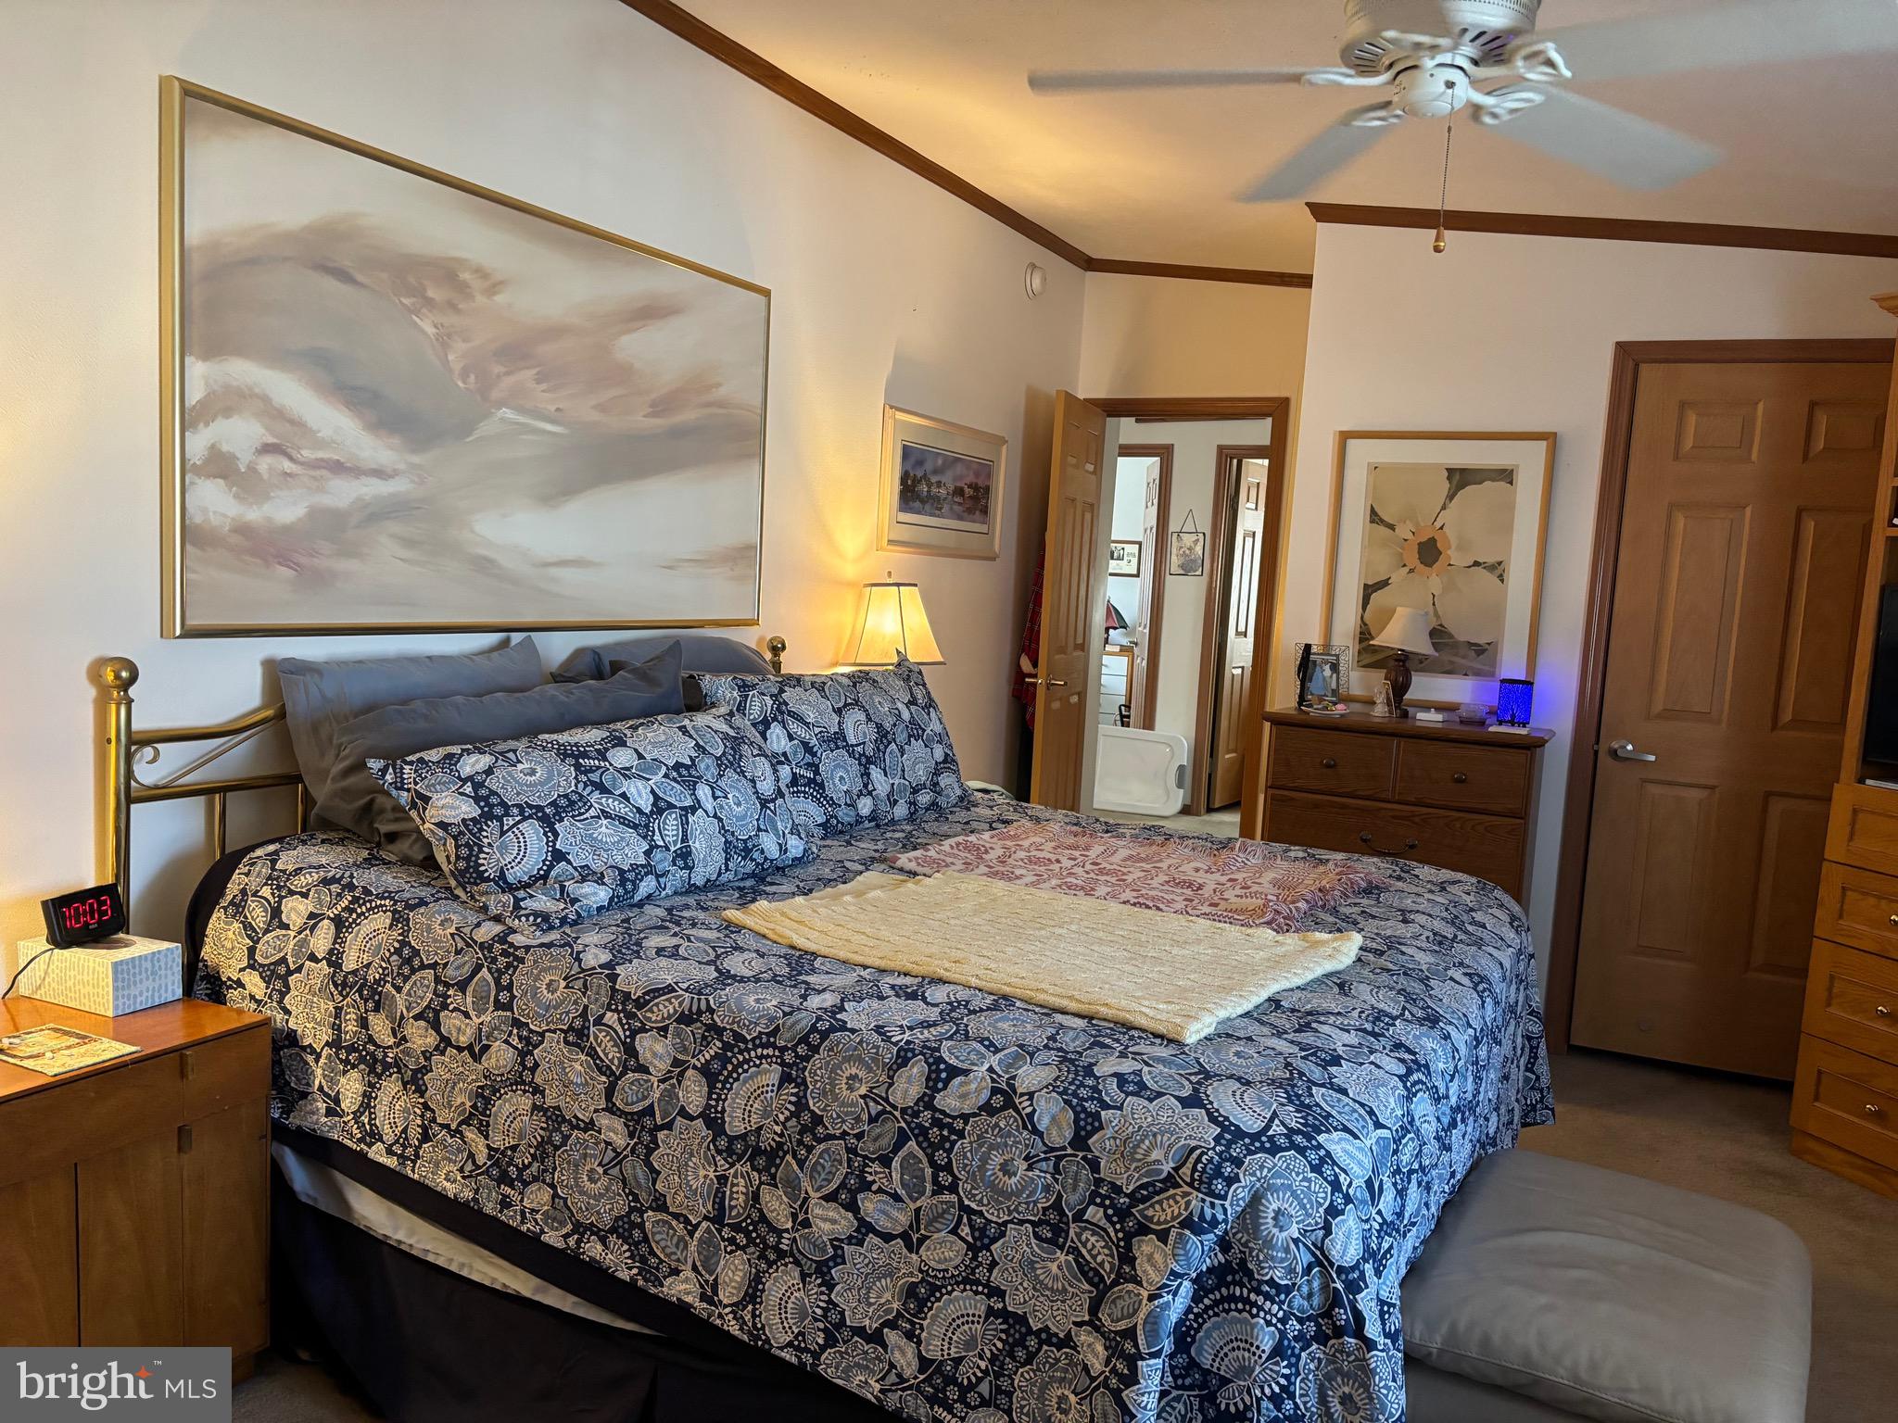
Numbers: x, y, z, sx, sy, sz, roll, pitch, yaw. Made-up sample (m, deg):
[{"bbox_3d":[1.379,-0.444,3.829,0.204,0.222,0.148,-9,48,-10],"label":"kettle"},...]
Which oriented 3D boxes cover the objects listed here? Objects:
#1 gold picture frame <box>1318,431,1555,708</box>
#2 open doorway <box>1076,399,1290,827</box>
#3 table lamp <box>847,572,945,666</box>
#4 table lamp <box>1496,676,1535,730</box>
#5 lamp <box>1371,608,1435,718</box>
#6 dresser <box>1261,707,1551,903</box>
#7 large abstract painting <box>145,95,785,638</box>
[{"bbox_3d":[1.492,-0.429,4.411,0.644,0.855,0.027,6,6,27],"label":"gold picture frame"},{"bbox_3d":[0.953,-0.268,6.158,0.900,2.110,0.140,6,6,27],"label":"open doorway"},{"bbox_3d":[-0.191,-0.087,4.567,0.335,0.710,0.335,6,6,27],"label":"table lamp"},{"bbox_3d":[1.642,-0.024,4.133,0.100,0.137,0.100,6,6,27],"label":"table lamp"},{"bbox_3d":[1.379,-0.149,4.338,0.200,0.335,0.200,6,6,27],"label":"lamp"},{"bbox_3d":[1.351,0.513,4.321,0.780,0.977,0.420,6,6,27],"label":"dresser"},{"bbox_3d":[-0.955,-0.661,3.285,0.040,0.955,1.810,6,6,27],"label":"large abstract painting"}]

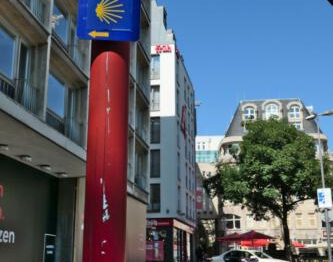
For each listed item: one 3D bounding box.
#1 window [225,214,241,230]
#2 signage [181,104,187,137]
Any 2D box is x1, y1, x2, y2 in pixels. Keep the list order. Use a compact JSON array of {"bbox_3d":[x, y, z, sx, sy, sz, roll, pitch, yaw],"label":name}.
[{"bbox_3d":[8.498,11.652,62.562,2.100,2.150,0.250,-3,-15,12],"label":"window"},{"bbox_3d":[2.011,-0.979,53.144,0.250,3.700,3.200,-3,-15,9],"label":"signage"}]

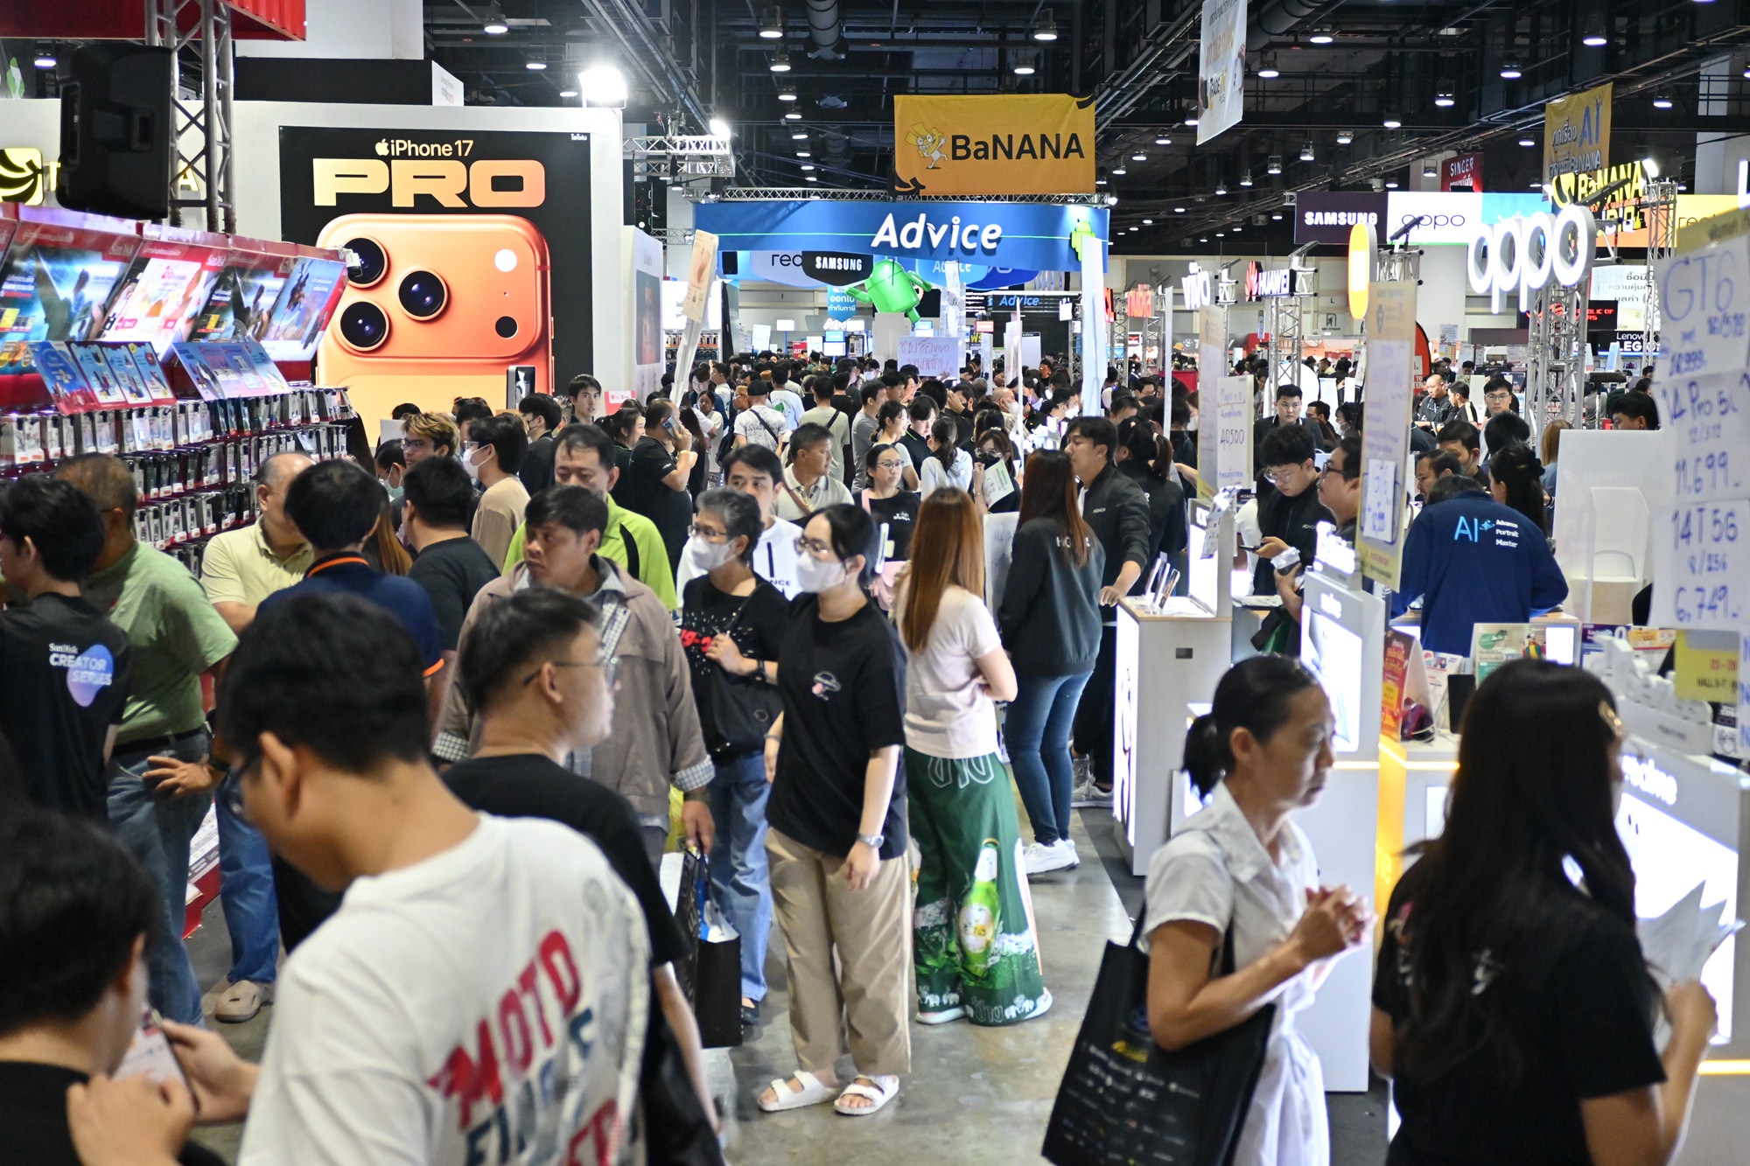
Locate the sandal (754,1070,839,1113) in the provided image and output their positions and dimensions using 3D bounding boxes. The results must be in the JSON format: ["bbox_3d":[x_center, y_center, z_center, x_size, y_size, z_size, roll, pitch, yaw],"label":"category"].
[{"bbox_3d":[-0.195,1.364,5.519,0.245,0.072,0.097,-3,8,-26],"label":"sandal"}]

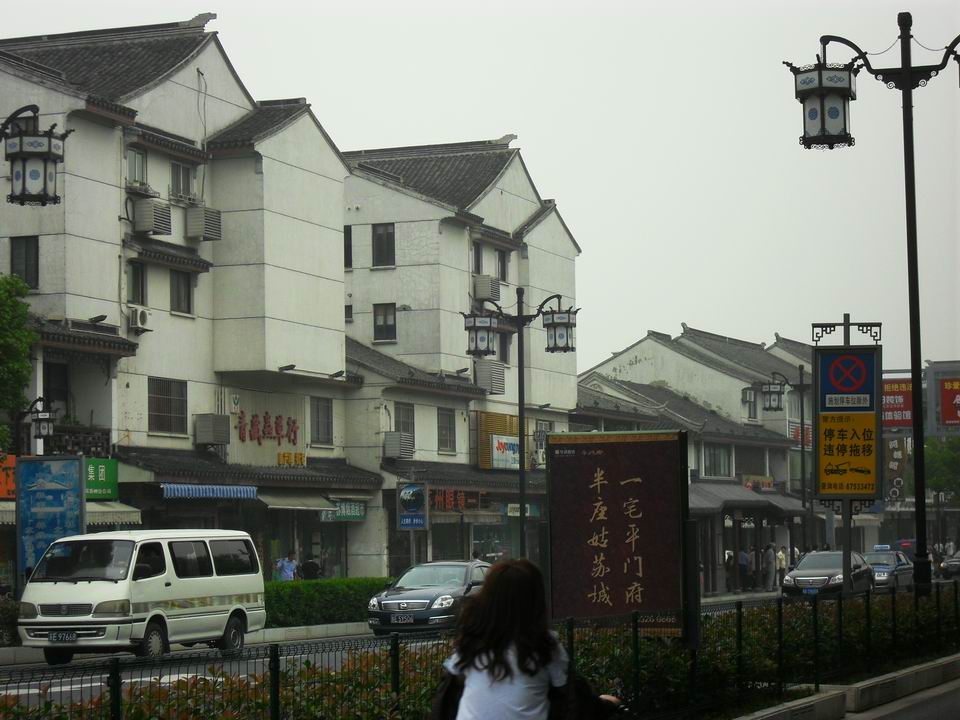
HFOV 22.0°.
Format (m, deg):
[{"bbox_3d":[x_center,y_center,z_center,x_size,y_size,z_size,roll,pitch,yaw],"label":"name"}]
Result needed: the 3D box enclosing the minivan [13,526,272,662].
[{"bbox_3d":[-4.870,3.445,36.100,1.700,1.970,4.750,-2,-4,20],"label":"minivan"}]

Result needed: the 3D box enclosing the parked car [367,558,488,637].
[{"bbox_3d":[-0.705,4.770,49.300,1.770,1.480,4.800,-2,-4,19],"label":"parked car"}]

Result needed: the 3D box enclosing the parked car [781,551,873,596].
[{"bbox_3d":[9.880,6.120,69.700,1.780,1.470,4.840,-2,-4,20],"label":"parked car"}]

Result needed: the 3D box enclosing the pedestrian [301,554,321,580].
[{"bbox_3d":[-4.211,5.647,61.440,0.500,1.640,0.360,0,-4,-11],"label":"pedestrian"}]

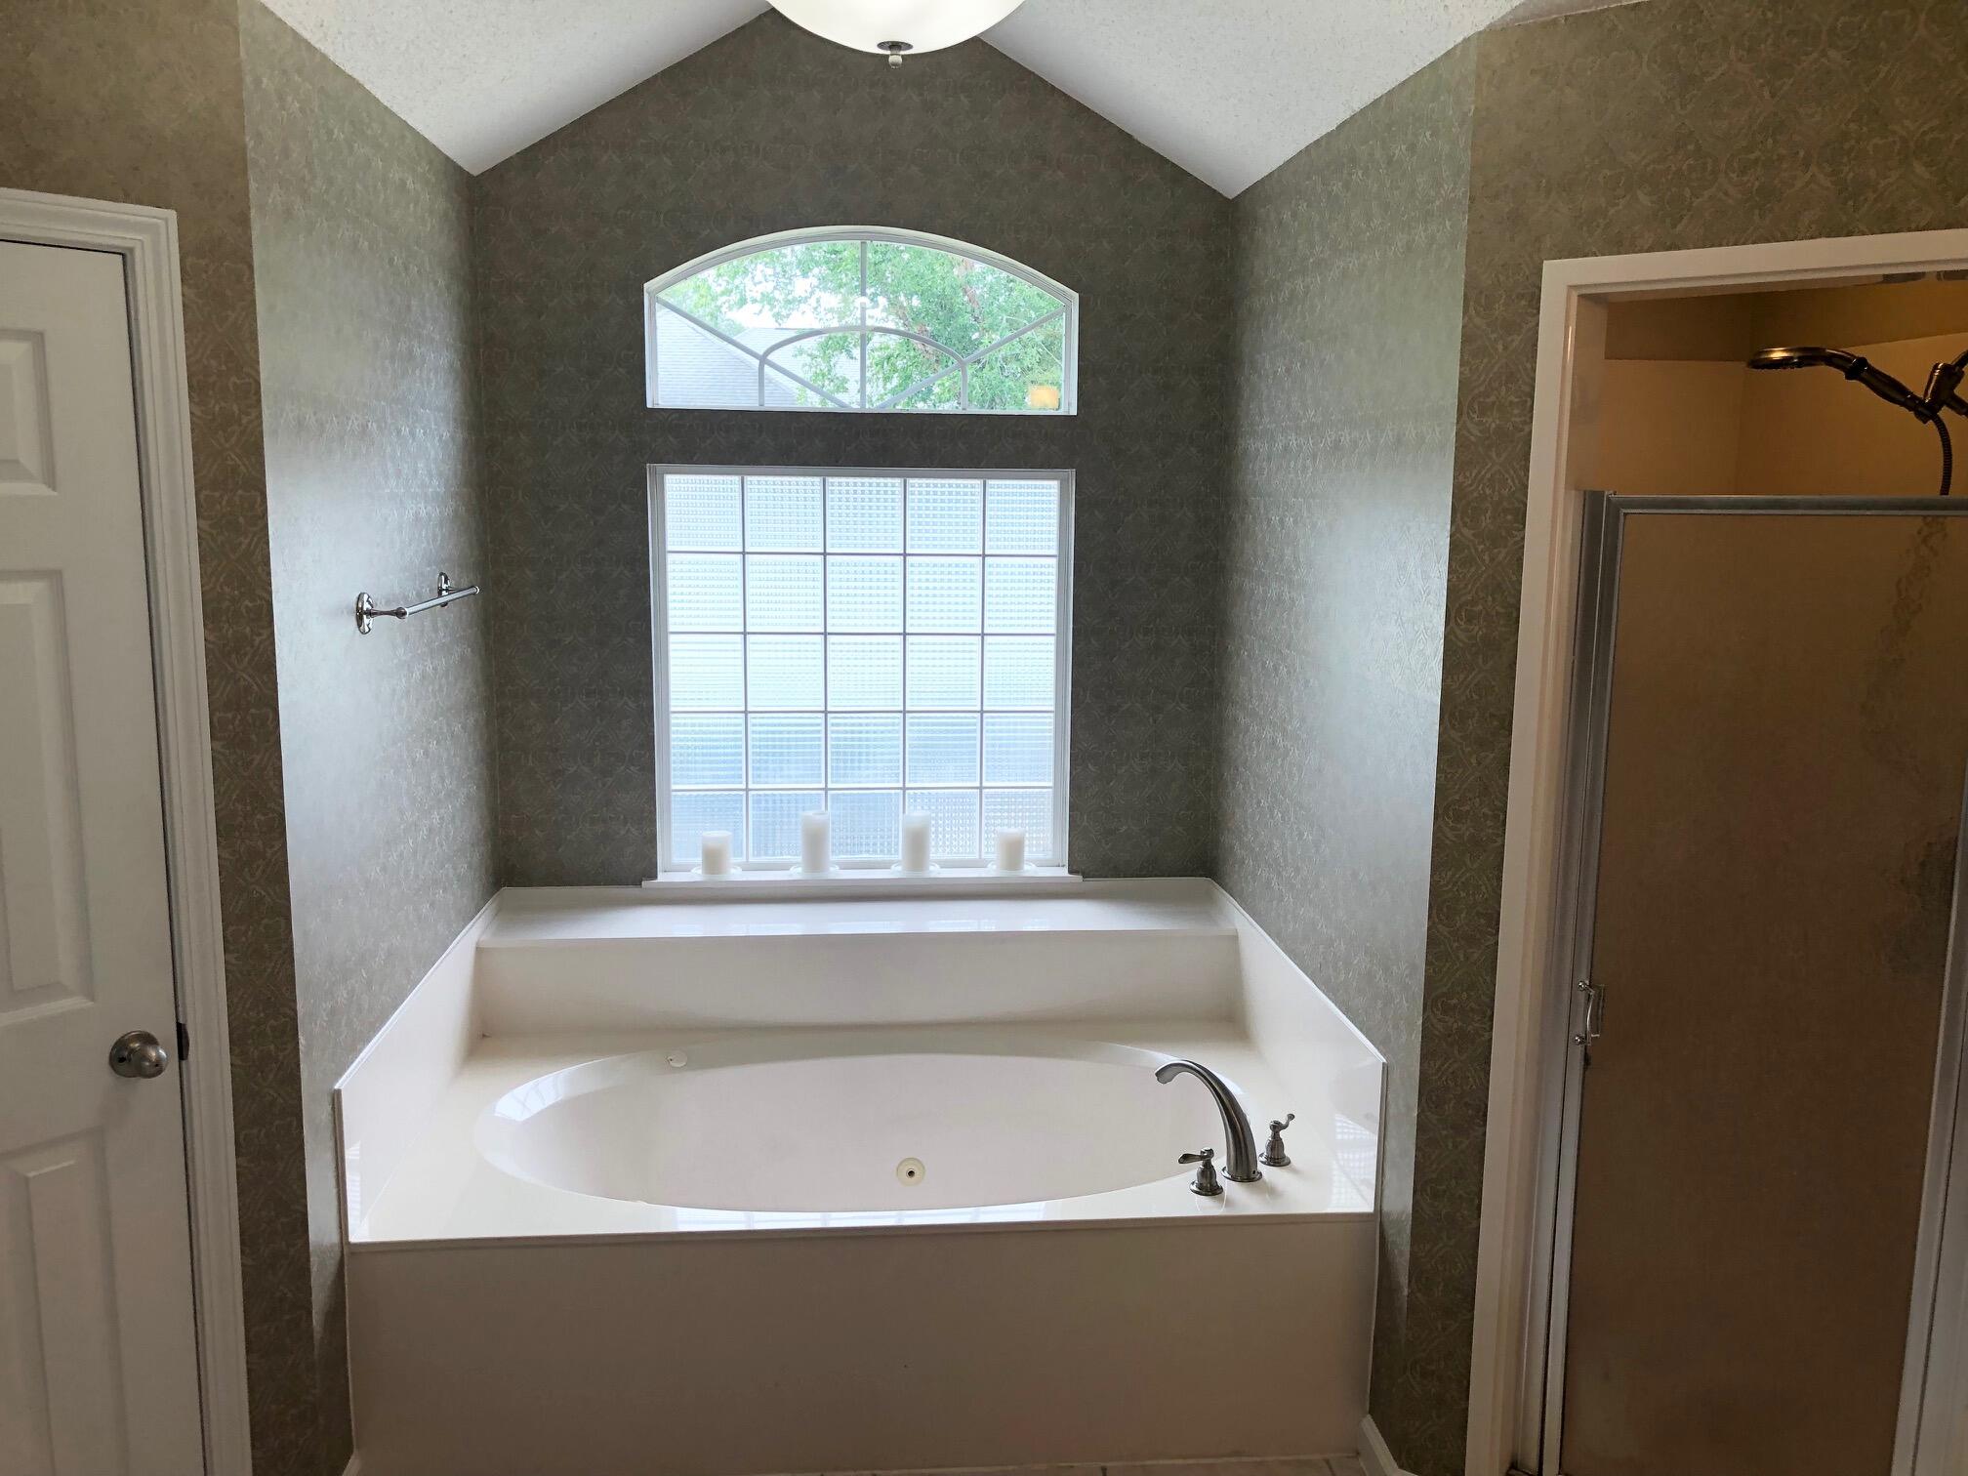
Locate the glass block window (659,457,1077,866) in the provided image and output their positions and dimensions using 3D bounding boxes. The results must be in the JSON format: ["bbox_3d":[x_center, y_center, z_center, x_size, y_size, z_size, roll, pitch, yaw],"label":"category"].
[{"bbox_3d":[-0.298,-0.160,3.989,1.036,1.020,0.080,0,9,-5],"label":"glass block window"}]

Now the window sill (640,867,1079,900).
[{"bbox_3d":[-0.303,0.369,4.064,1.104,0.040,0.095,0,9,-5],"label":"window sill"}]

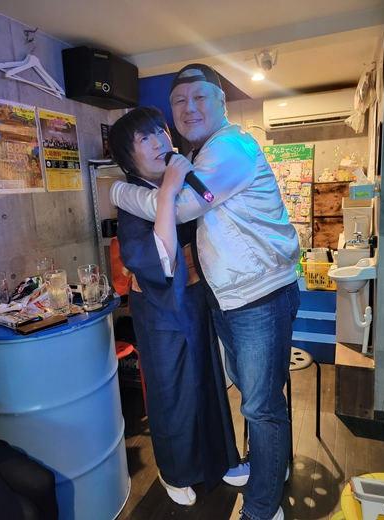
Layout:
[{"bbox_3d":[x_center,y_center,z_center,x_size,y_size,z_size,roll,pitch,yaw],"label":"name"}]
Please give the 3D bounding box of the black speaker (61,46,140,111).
[{"bbox_3d":[-0.558,-1.140,2.484,0.215,0.265,0.500,1,12,22],"label":"black speaker"}]

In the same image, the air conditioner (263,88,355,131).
[{"bbox_3d":[1.076,-1.344,3.585,0.785,0.280,0.230,1,12,22],"label":"air conditioner"}]

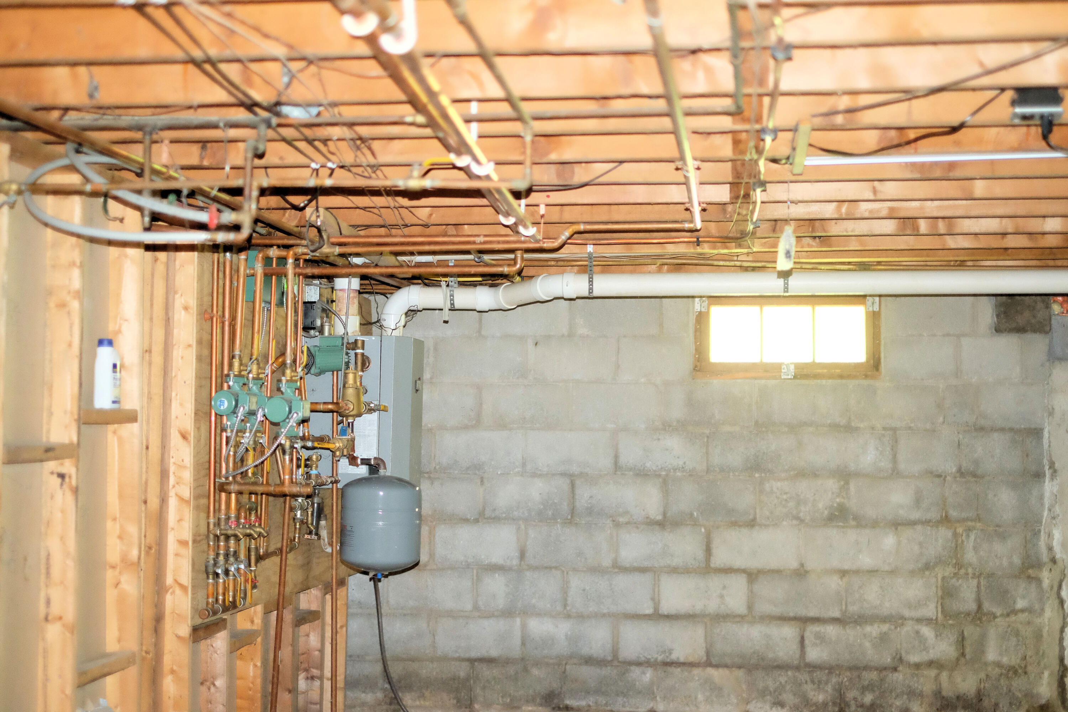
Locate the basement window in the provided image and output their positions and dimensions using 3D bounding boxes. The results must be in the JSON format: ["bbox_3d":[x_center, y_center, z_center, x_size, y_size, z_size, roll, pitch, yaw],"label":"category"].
[{"bbox_3d":[1.104,-0.091,6.868,0.803,0.390,0.070,0,-3,7],"label":"basement window"}]

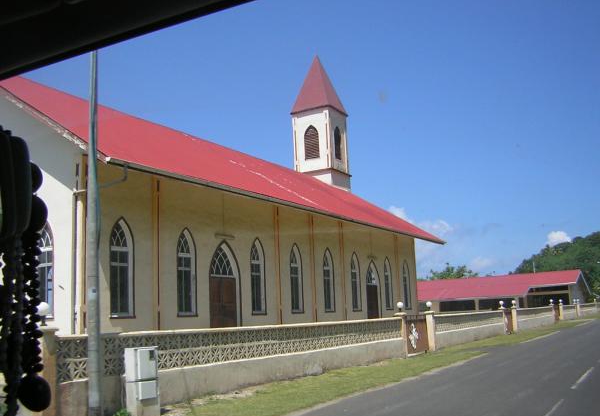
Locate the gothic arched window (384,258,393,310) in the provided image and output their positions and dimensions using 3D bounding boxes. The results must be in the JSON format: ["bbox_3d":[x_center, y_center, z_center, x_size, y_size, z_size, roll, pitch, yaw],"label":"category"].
[{"bbox_3d":[4.605,3.993,32.918,0.200,2.758,0.924,-8,-12,30],"label":"gothic arched window"}]

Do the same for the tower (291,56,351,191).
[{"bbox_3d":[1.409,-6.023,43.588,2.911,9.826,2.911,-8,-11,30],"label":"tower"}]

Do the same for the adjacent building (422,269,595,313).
[{"bbox_3d":[23.577,10.813,75.815,20.000,5.084,14.960,-8,-11,30],"label":"adjacent building"}]

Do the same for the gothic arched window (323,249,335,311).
[{"bbox_3d":[1.081,2.829,24.431,0.220,2.484,0.864,-8,-11,30],"label":"gothic arched window"}]

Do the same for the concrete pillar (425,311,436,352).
[{"bbox_3d":[4.474,4.195,21.269,0.300,1.320,0.300,-8,-11,30],"label":"concrete pillar"}]

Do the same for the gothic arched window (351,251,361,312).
[{"bbox_3d":[2.297,3.128,26.451,0.220,2.484,0.864,-8,-11,30],"label":"gothic arched window"}]

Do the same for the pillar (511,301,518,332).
[{"bbox_3d":[10.323,5.210,29.960,0.280,1.500,0.280,-8,-11,30],"label":"pillar"}]

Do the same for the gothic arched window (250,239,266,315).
[{"bbox_3d":[-1.417,2.214,20.283,0.220,2.484,0.864,-8,-11,30],"label":"gothic arched window"}]

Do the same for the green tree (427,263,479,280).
[{"bbox_3d":[20.933,11.270,84.354,8.000,7.539,7.500,-5,-10,13],"label":"green tree"}]

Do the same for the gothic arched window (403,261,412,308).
[{"bbox_3d":[5.949,4.321,35.107,0.200,2.758,0.924,-8,-12,30],"label":"gothic arched window"}]

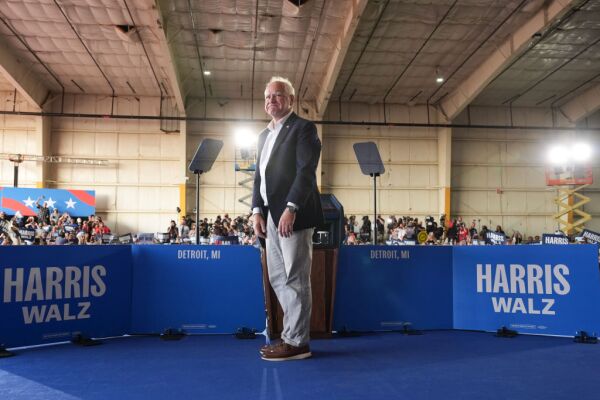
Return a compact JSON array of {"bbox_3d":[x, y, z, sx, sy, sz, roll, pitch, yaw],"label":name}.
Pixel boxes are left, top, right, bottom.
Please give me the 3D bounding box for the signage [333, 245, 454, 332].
[{"bbox_3d":[0.733,0.707,4.561,1.030,0.688,0.050,1,-4,-7],"label":"signage"}]

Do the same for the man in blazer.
[{"bbox_3d":[-0.082,0.089,3.618,0.360,1.770,0.520,3,-5,-34],"label":"man in blazer"}]

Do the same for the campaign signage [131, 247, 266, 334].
[{"bbox_3d":[-0.771,0.691,4.388,1.010,0.684,0.050,1,-4,-7],"label":"campaign signage"}]

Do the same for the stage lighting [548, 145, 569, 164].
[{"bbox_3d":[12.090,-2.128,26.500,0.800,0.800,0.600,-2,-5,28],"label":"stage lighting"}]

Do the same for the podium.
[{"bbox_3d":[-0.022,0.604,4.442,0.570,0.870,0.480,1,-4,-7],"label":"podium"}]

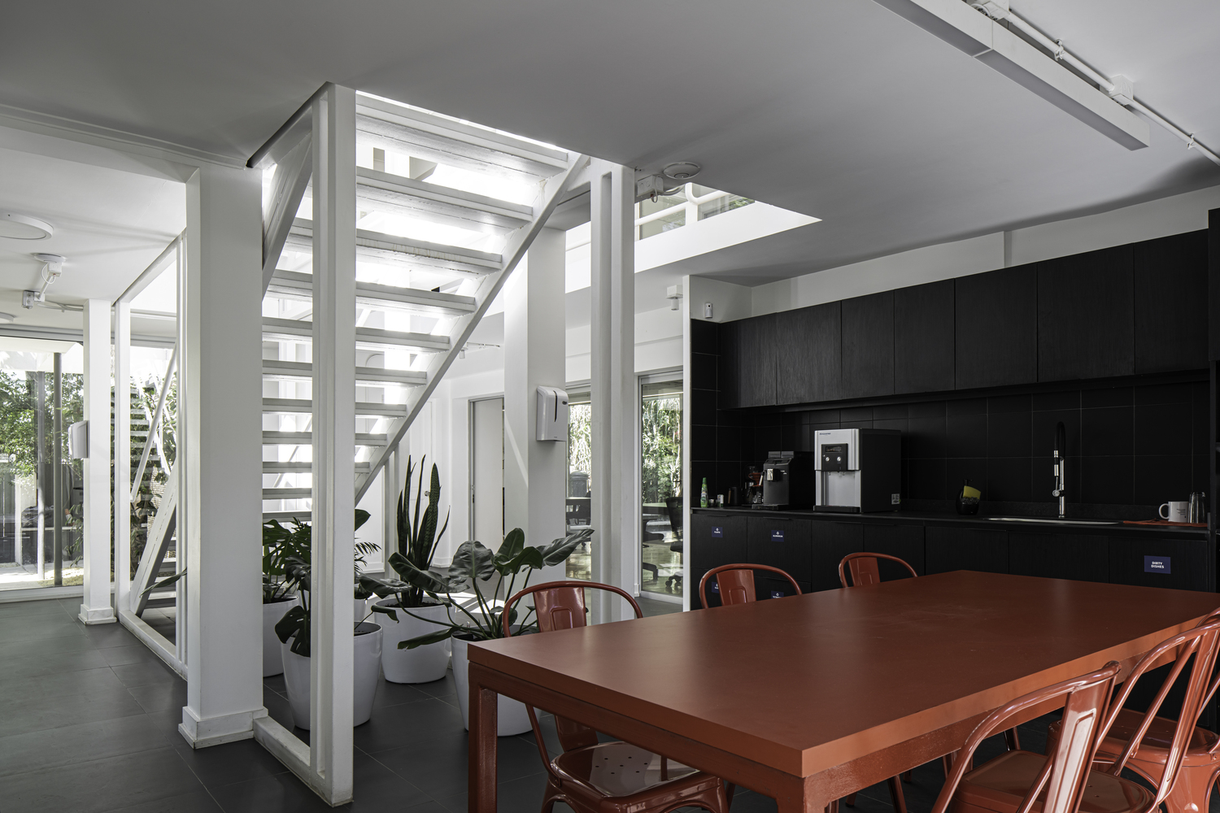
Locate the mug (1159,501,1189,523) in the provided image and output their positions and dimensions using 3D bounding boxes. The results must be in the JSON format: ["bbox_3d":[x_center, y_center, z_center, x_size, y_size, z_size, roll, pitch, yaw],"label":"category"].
[{"bbox_3d":[2.714,0.508,3.910,0.115,0.097,0.082,-1,-2,40],"label":"mug"}]

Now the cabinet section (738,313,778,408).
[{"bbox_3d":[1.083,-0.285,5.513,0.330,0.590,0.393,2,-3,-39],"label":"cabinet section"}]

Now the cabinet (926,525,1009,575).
[{"bbox_3d":[2.083,1.050,4.433,0.580,0.800,0.452,1,-2,-39],"label":"cabinet"}]

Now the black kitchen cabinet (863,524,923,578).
[{"bbox_3d":[1.824,1.077,4.759,0.580,0.800,0.382,1,-2,-39],"label":"black kitchen cabinet"}]

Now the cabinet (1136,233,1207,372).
[{"bbox_3d":[2.724,-0.468,3.805,0.338,0.624,0.367,2,-4,-39],"label":"cabinet"}]

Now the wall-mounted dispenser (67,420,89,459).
[{"bbox_3d":[-4.170,0.258,6.384,0.120,0.300,0.170,2,-4,-39],"label":"wall-mounted dispenser"}]

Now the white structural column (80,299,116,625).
[{"bbox_3d":[-3.956,0.432,6.306,0.220,2.460,0.290,1,-2,-38],"label":"white structural column"}]

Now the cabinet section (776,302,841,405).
[{"bbox_3d":[1.362,-0.314,5.168,0.330,0.590,0.493,2,-3,-39],"label":"cabinet section"}]

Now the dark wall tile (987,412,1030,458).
[{"bbox_3d":[2.277,0.164,4.630,0.010,0.258,0.251,2,-4,-39],"label":"dark wall tile"}]

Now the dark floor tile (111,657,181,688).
[{"bbox_3d":[-2.530,1.541,4.747,0.590,0.012,0.600,3,-4,-38],"label":"dark floor tile"}]

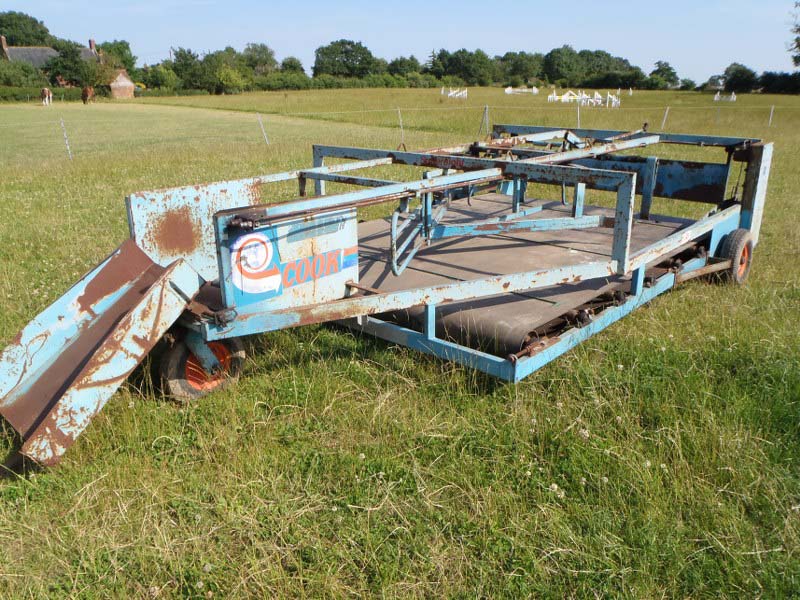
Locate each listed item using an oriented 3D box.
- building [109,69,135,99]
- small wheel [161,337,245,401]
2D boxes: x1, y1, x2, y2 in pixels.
[{"bbox_3d":[-32.400,-25.255,75.554,2.500,3.300,3.200,-12,22,-28],"label":"building"},{"bbox_3d":[-0.985,0.321,3.270,0.410,0.410,0.110,-19,25,-40],"label":"small wheel"}]

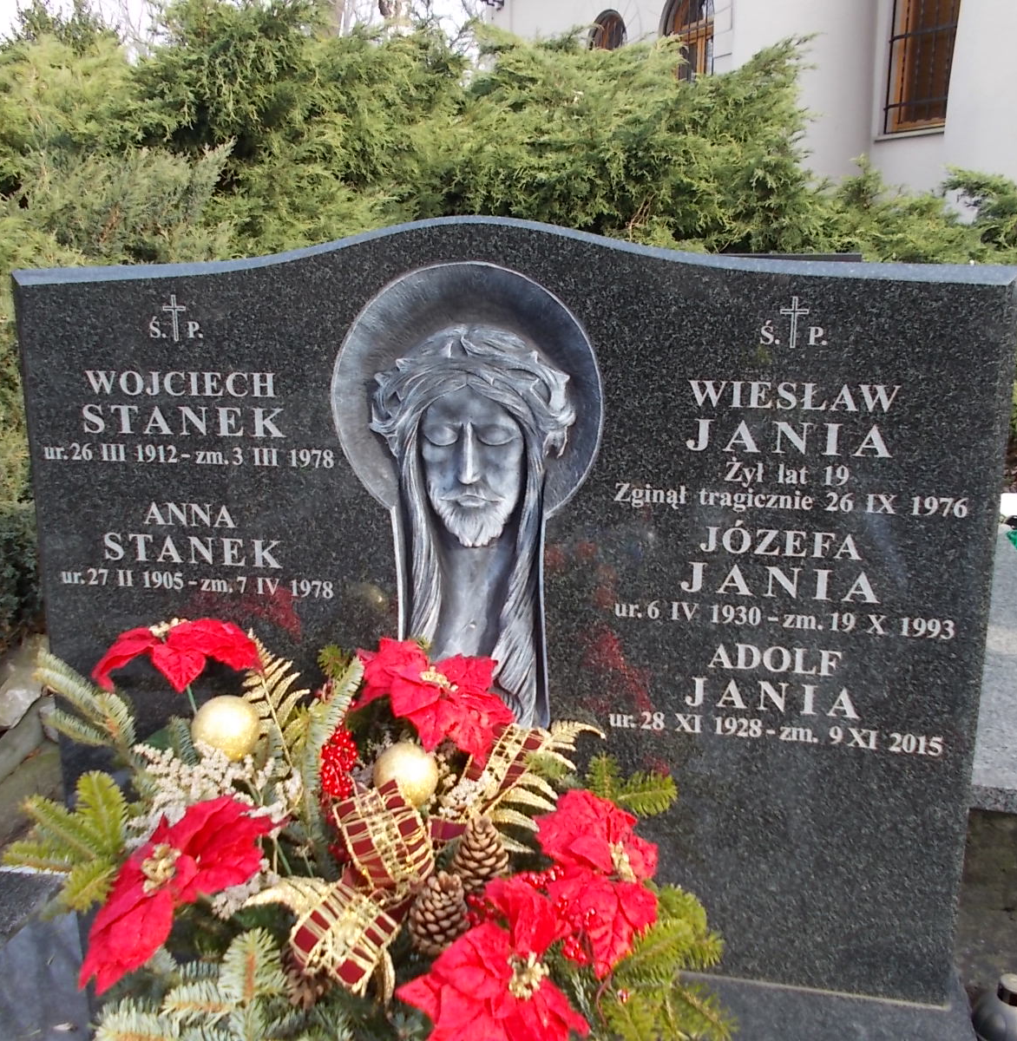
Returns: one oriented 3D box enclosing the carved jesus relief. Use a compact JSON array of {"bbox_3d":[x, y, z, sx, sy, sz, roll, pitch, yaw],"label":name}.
[{"bbox_3d":[-0.051,-0.019,1.144,0.304,0.513,0.065,3,12,12],"label":"carved jesus relief"}]

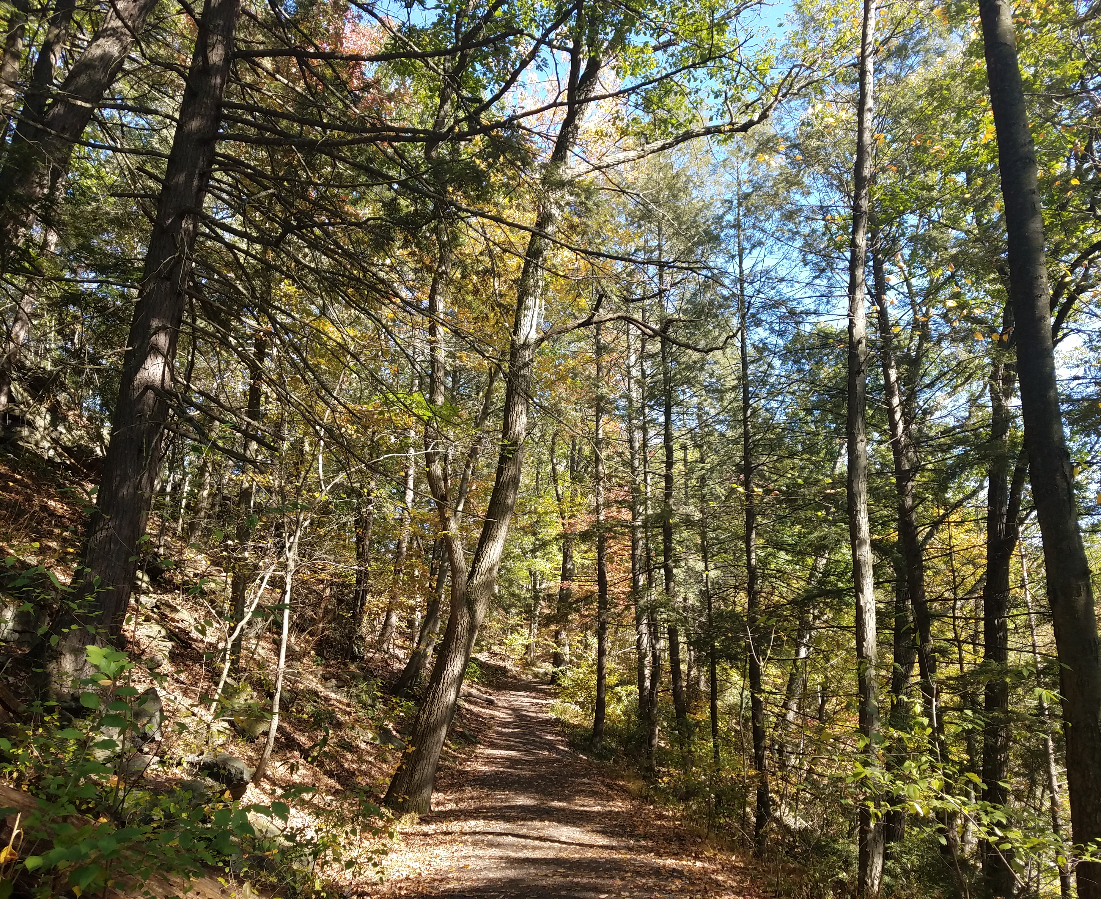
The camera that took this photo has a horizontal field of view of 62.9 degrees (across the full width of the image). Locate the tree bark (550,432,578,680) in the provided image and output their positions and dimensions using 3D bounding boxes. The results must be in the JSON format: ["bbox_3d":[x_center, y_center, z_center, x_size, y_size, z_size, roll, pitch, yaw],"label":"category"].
[{"bbox_3d":[0.376,2.853,24.897,0.720,6.860,0.500,0,-10,0],"label":"tree bark"}]

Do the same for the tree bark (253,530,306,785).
[{"bbox_3d":[-1.850,1.366,6.154,0.330,1.730,0.200,0,-10,0],"label":"tree bark"}]

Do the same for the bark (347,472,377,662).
[{"bbox_3d":[-3.323,2.035,15.895,0.460,3.330,0.360,0,-10,0],"label":"bark"}]

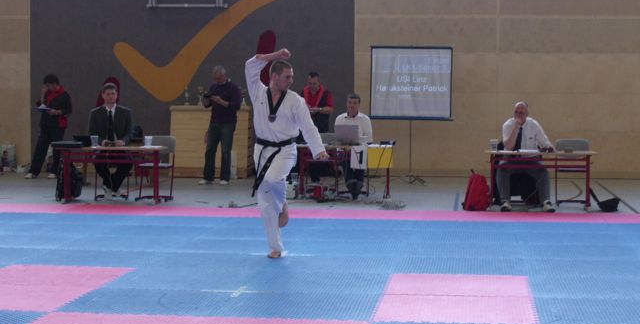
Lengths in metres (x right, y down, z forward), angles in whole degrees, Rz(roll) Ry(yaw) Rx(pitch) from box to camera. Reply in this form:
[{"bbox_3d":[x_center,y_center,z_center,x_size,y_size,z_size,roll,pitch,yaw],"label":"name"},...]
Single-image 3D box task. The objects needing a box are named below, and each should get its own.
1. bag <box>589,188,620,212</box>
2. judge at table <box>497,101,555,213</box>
[{"bbox_3d":[3.336,0.451,14.750,0.360,0.270,0.220,1,3,6],"label":"bag"},{"bbox_3d":[2.460,-0.088,15.100,0.660,1.290,0.980,1,3,9],"label":"judge at table"}]

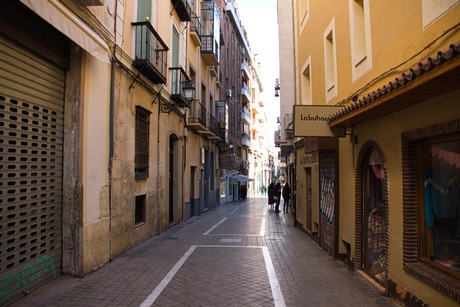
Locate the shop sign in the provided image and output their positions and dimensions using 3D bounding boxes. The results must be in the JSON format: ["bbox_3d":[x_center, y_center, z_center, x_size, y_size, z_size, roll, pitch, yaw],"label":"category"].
[{"bbox_3d":[1.927,-0.695,7.430,1.090,0.660,0.170,0,-3,0],"label":"shop sign"}]

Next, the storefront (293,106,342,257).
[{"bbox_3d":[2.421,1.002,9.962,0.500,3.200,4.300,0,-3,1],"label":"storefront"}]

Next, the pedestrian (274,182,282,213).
[{"bbox_3d":[2.684,2.460,19.100,0.500,1.680,0.350,-1,-3,12],"label":"pedestrian"}]

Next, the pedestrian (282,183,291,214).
[{"bbox_3d":[3.144,2.460,19.100,0.500,1.670,0.350,0,-3,5],"label":"pedestrian"}]

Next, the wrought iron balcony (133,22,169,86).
[{"bbox_3d":[-2.004,-2.487,8.893,0.420,1.080,1.800,0,-3,5],"label":"wrought iron balcony"}]

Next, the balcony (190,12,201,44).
[{"bbox_3d":[-1.502,-5.533,15.642,0.330,1.120,1.400,0,-3,5],"label":"balcony"}]

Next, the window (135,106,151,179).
[{"bbox_3d":[-2.237,-0.234,8.789,0.140,1.782,0.970,0,-3,5],"label":"window"}]

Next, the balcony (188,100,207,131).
[{"bbox_3d":[-1.439,-1.623,15.530,0.480,0.990,1.900,0,-3,5],"label":"balcony"}]

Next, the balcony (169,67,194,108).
[{"bbox_3d":[-1.728,-2.290,12.399,0.420,1.040,1.750,0,-3,5],"label":"balcony"}]

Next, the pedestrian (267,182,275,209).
[{"bbox_3d":[2.543,2.629,21.300,0.520,1.620,0.350,0,-3,5],"label":"pedestrian"}]

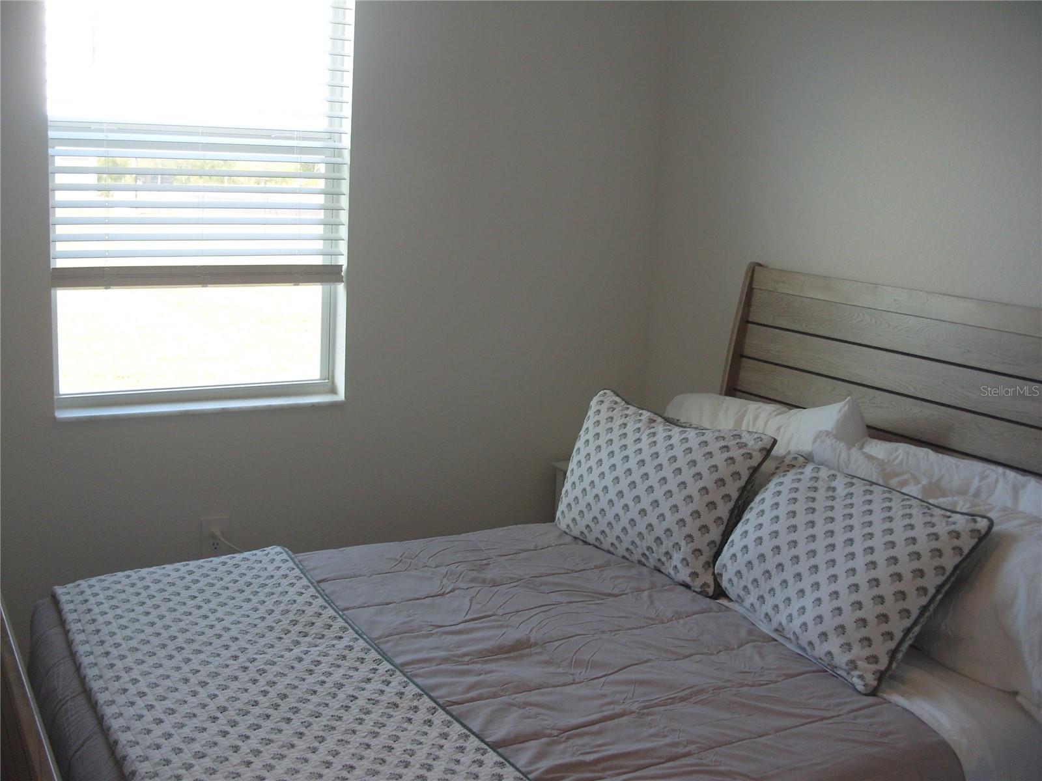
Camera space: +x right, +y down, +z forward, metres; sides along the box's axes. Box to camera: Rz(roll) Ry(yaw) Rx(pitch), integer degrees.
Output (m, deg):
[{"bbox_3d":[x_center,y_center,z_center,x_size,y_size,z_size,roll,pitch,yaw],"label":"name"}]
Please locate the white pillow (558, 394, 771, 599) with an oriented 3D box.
[{"bbox_3d":[0.357,0.245,2.766,0.160,0.420,0.630,27,-5,-36],"label":"white pillow"}]

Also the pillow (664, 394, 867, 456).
[{"bbox_3d":[0.584,0.205,2.916,0.690,0.450,0.160,17,-27,51],"label":"pillow"}]

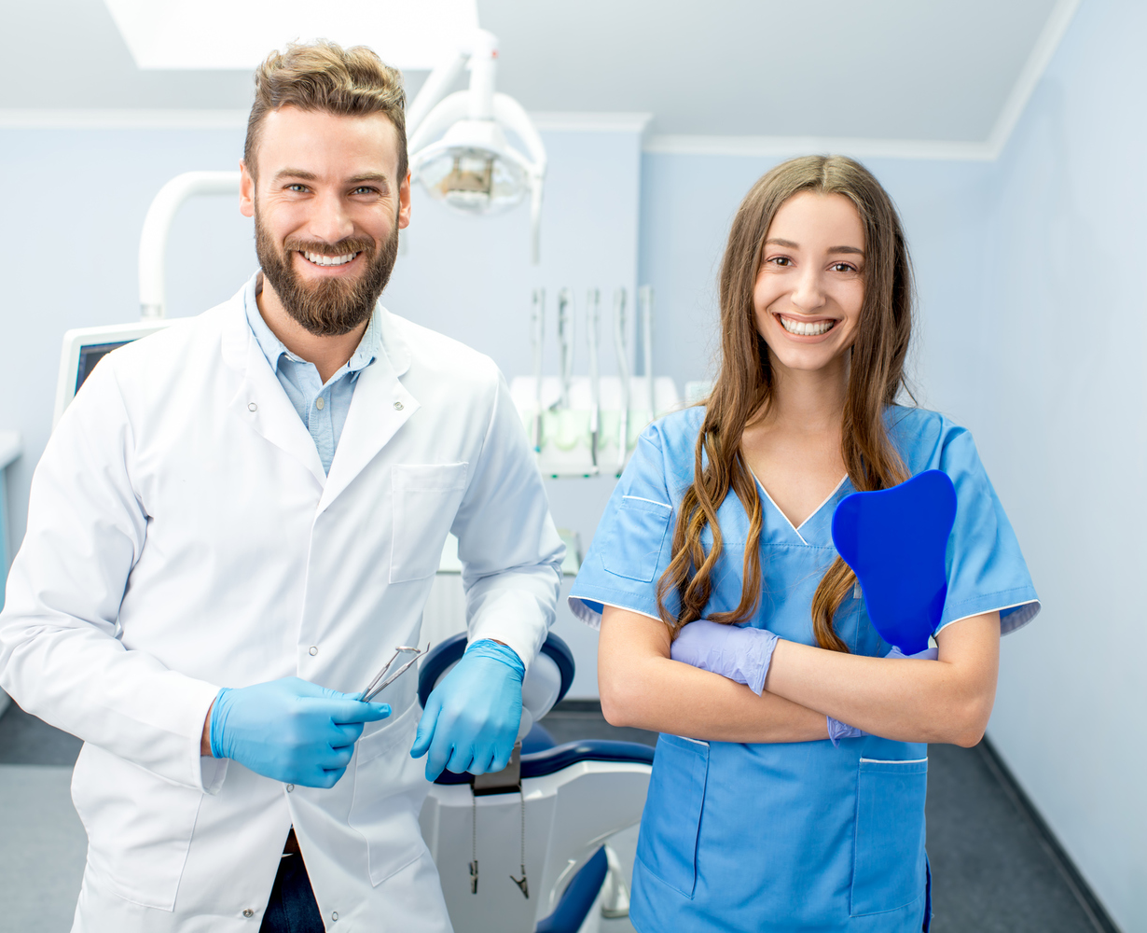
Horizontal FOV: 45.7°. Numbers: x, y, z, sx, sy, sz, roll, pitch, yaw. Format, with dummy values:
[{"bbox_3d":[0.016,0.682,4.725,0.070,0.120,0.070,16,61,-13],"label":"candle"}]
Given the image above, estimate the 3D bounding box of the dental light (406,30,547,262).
[{"bbox_3d":[-0.192,-0.625,2.670,0.280,0.440,0.230,2,11,8],"label":"dental light"}]

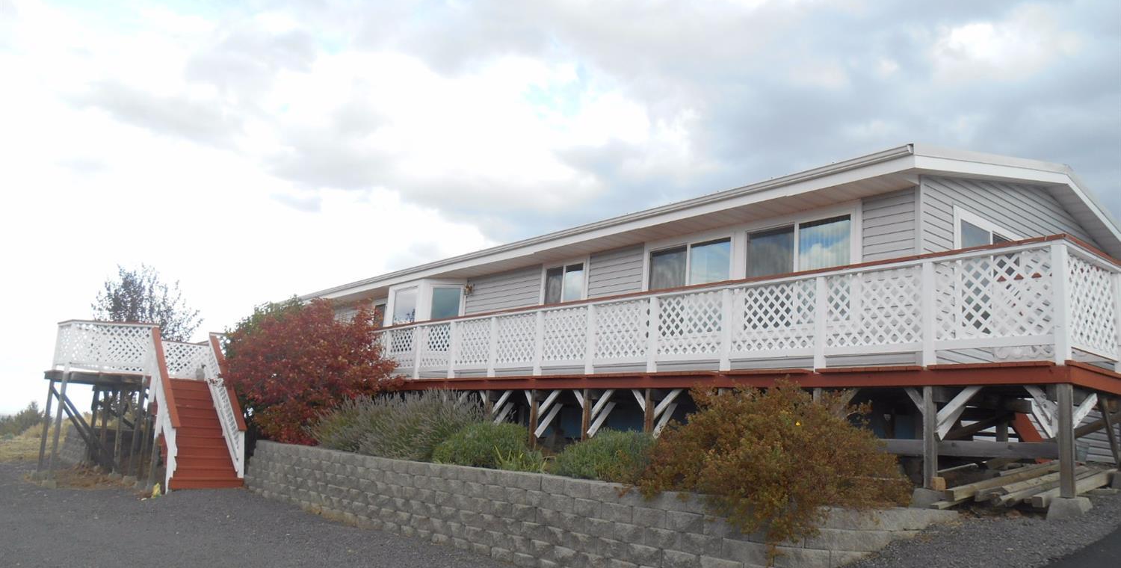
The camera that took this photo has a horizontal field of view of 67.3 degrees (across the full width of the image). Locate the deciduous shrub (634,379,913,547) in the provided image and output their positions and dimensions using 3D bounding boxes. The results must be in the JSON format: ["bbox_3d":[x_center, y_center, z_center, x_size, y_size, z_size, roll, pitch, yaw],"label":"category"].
[{"bbox_3d":[1.885,1.589,7.715,2.150,1.470,2.500,10,-12,-37],"label":"deciduous shrub"}]

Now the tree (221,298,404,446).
[{"bbox_3d":[-4.759,1.656,16.231,3.100,2.900,3.100,10,-12,-37],"label":"tree"}]

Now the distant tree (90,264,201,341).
[{"bbox_3d":[-12.511,1.875,25.605,3.100,4.900,3.100,10,-12,-37],"label":"distant tree"}]

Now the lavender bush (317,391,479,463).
[{"bbox_3d":[-2.728,2.295,13.906,1.950,1.050,3.800,10,-12,-37],"label":"lavender bush"}]

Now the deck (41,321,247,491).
[{"bbox_3d":[-8.726,2.525,17.607,3.300,3.100,4.700,10,-12,-37],"label":"deck"}]

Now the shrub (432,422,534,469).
[{"bbox_3d":[-1.082,2.255,11.881,1.300,0.620,1.450,10,-12,-37],"label":"shrub"}]

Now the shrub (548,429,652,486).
[{"bbox_3d":[0.498,2.004,9.894,1.150,0.600,1.250,10,-12,-37],"label":"shrub"}]

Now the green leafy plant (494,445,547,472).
[{"bbox_3d":[-0.509,2.232,10.749,0.620,0.340,0.700,10,-12,-37],"label":"green leafy plant"}]

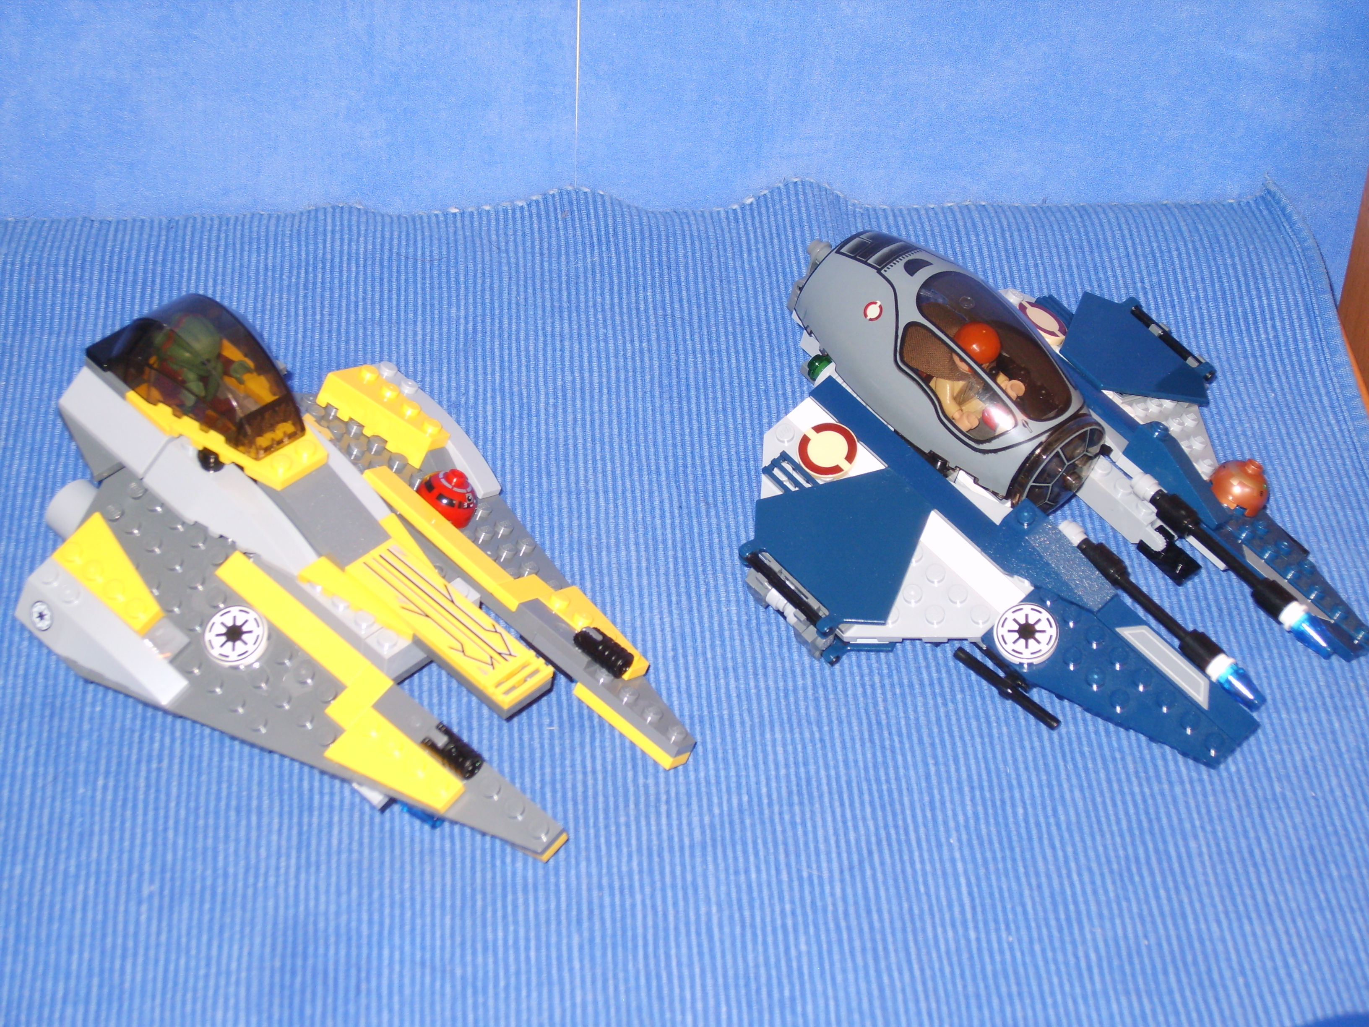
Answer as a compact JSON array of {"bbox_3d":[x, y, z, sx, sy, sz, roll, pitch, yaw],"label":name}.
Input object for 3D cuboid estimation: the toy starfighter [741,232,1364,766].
[{"bbox_3d":[0.092,-0.016,0.830,0.148,0.076,0.177,-32,51,-31],"label":"toy starfighter"}]

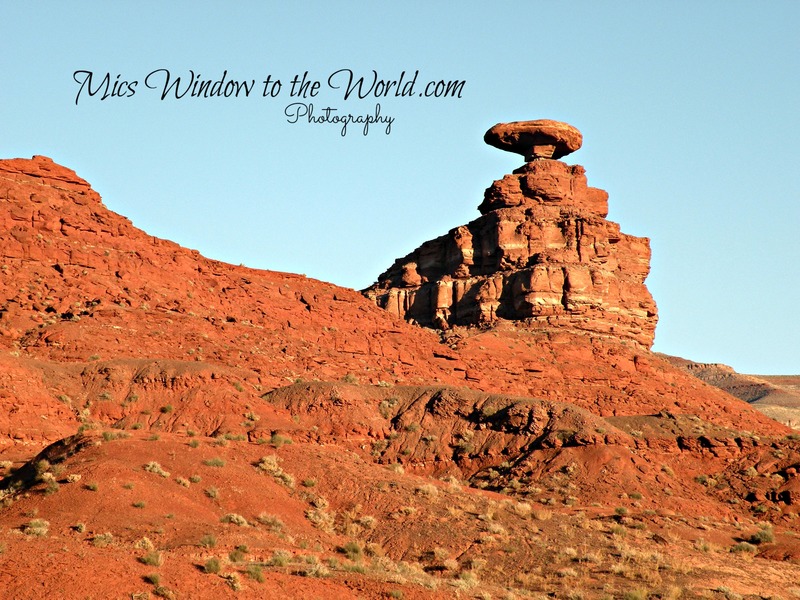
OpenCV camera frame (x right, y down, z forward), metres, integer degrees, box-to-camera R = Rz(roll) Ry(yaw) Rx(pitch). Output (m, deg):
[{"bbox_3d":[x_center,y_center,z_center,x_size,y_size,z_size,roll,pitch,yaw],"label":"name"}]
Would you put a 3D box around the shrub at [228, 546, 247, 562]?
[{"bbox_3d":[-5.436,8.513,109.000,0.584,0.519,0.526,0,-2,0],"label":"shrub"}]

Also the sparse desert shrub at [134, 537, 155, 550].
[{"bbox_3d":[-12.075,11.508,154.000,0.917,0.635,0.779,0,-4,0],"label":"sparse desert shrub"}]

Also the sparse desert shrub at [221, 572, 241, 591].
[{"bbox_3d":[-5.358,8.898,103.000,0.613,0.552,0.552,0,-2,0],"label":"sparse desert shrub"}]

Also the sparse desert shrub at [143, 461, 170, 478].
[{"bbox_3d":[-9.565,6.658,128.000,1.067,0.686,0.960,0,-2,0],"label":"sparse desert shrub"}]

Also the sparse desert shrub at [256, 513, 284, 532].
[{"bbox_3d":[-4.610,7.921,116.000,0.967,0.691,0.870,0,-2,0],"label":"sparse desert shrub"}]

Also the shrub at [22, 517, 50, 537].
[{"bbox_3d":[-17.848,11.170,160.000,1.334,0.848,1.134,0,-4,0],"label":"shrub"}]

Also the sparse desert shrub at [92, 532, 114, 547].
[{"bbox_3d":[-14.194,11.466,156.000,1.022,0.643,0.868,0,-4,0],"label":"sparse desert shrub"}]

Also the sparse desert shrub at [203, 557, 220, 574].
[{"bbox_3d":[-8.446,11.896,146.000,0.782,0.774,0.774,0,-4,0],"label":"sparse desert shrub"}]

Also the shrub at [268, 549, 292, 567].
[{"bbox_3d":[-3.997,8.613,109.000,0.779,0.584,0.701,0,-2,0],"label":"shrub"}]

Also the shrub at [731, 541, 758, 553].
[{"bbox_3d":[12.686,9.078,120.000,1.000,0.429,0.900,0,-2,0],"label":"shrub"}]

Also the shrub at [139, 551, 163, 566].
[{"bbox_3d":[-8.116,8.409,106.000,0.757,0.505,0.682,0,-2,0],"label":"shrub"}]

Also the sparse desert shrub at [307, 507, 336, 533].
[{"bbox_3d":[-4.047,11.317,168.000,1.500,1.287,1.287,0,-4,0],"label":"sparse desert shrub"}]

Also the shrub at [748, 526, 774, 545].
[{"bbox_3d":[13.756,8.962,124.000,0.960,0.664,0.864,0,-2,0],"label":"shrub"}]

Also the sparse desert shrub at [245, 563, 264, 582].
[{"bbox_3d":[-4.733,8.864,106.000,0.631,0.631,0.568,0,-2,0],"label":"sparse desert shrub"}]

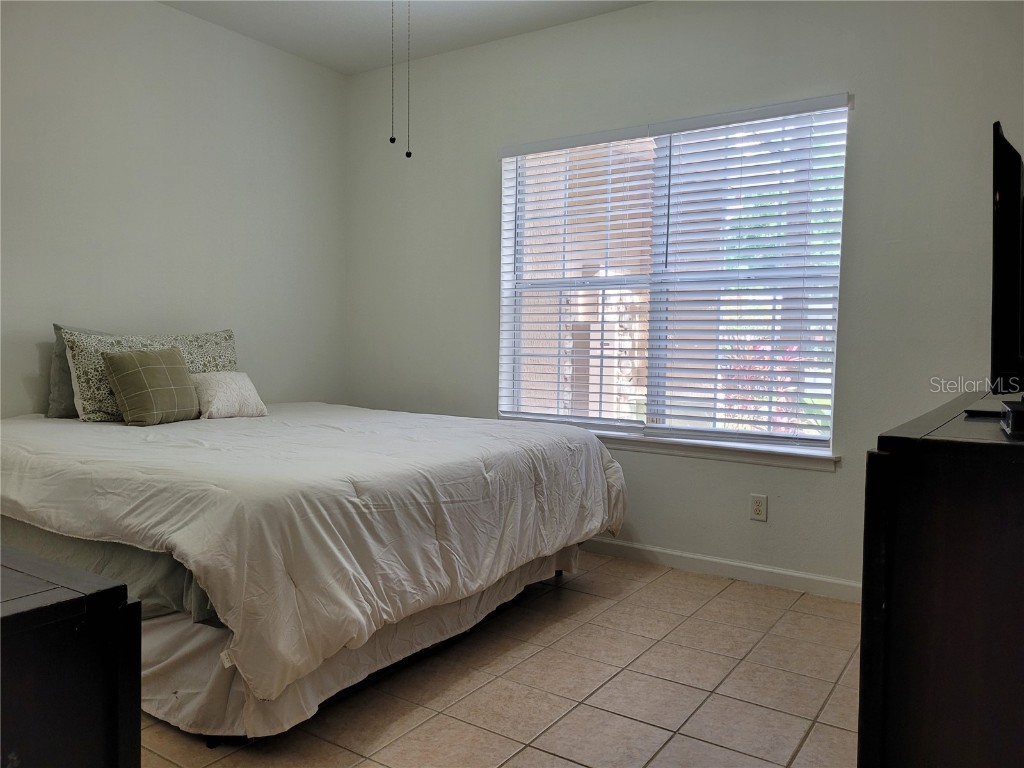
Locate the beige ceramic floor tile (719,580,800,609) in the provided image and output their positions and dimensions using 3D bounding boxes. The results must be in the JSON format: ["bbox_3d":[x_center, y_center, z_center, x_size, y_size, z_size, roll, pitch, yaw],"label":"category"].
[{"bbox_3d":[1.087,0.932,3.378,0.299,0.012,0.288,3,4,33],"label":"beige ceramic floor tile"}]

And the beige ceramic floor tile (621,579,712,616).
[{"bbox_3d":[0.669,0.928,3.296,0.299,0.012,0.299,3,4,33],"label":"beige ceramic floor tile"}]

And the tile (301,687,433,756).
[{"bbox_3d":[-0.424,0.975,2.224,0.302,0.010,0.302,3,4,33],"label":"tile"}]

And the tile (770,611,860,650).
[{"bbox_3d":[1.176,0.957,2.962,0.299,0.012,0.299,3,4,33],"label":"tile"}]

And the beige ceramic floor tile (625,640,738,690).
[{"bbox_3d":[0.596,0.974,2.654,0.302,0.010,0.302,3,4,33],"label":"beige ceramic floor tile"}]

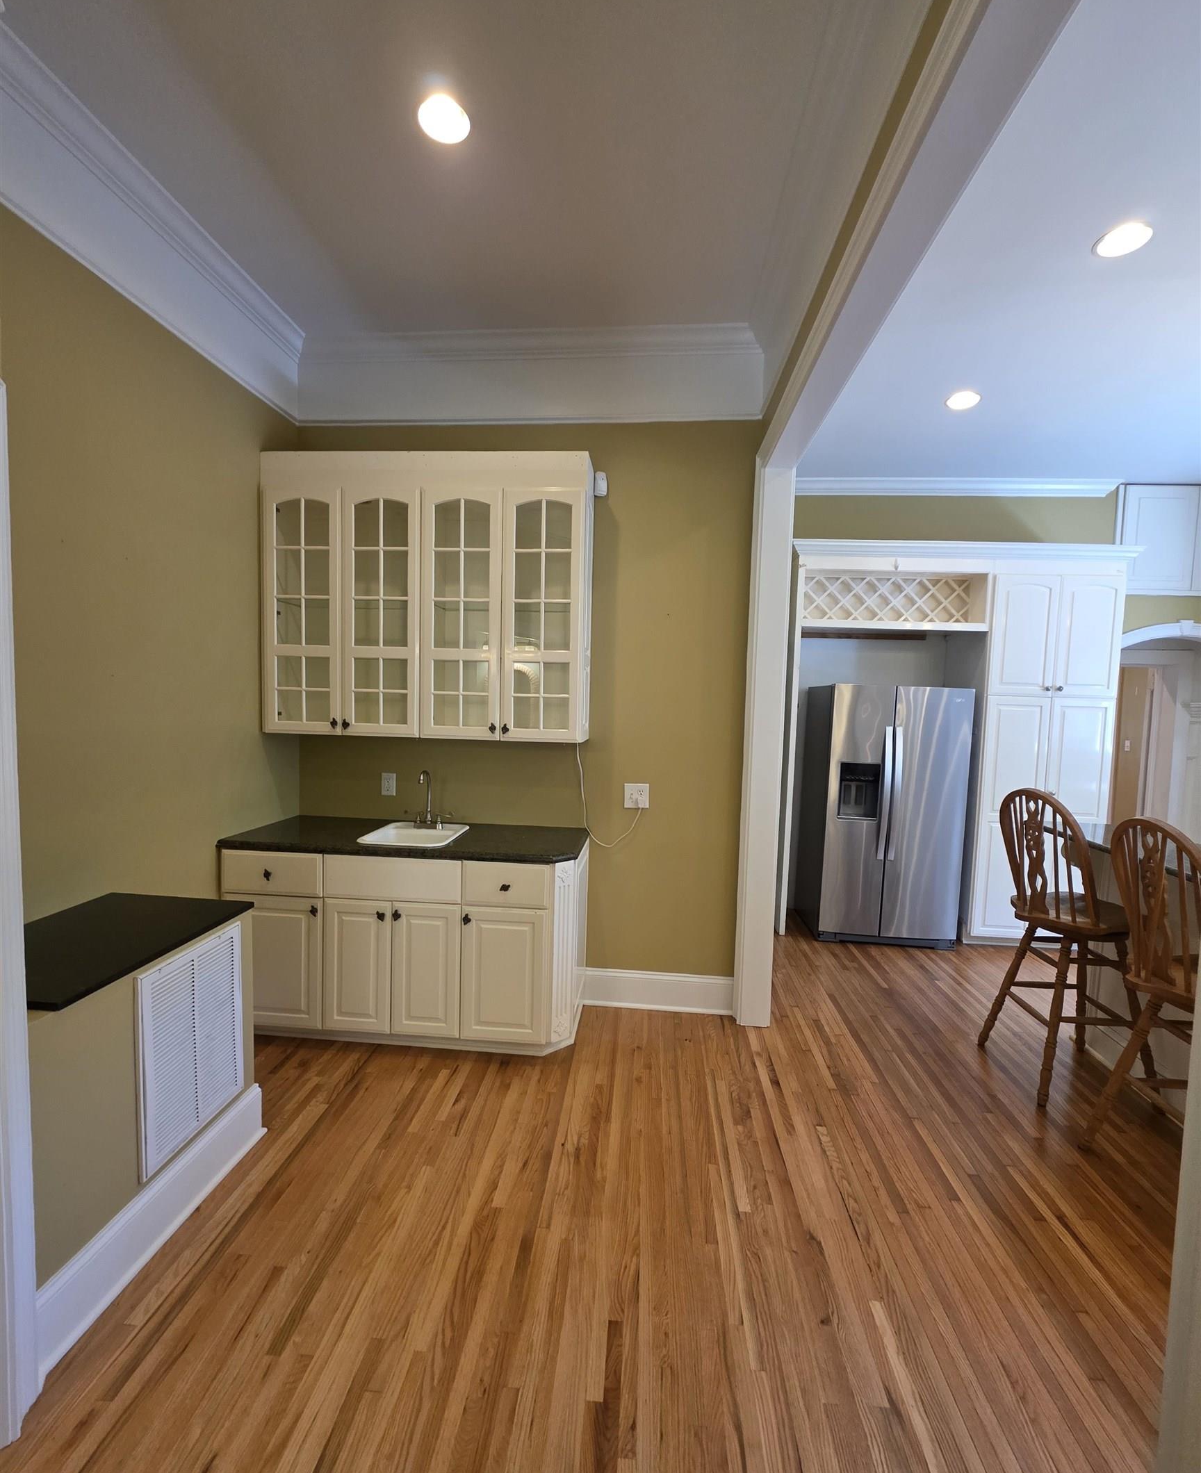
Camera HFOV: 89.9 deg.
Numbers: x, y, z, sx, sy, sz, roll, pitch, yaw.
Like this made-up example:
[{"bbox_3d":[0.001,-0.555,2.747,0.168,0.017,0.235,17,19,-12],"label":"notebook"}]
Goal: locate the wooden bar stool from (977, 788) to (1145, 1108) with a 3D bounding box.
[{"bbox_3d":[1.992,0.857,2.561,0.570,1.230,0.490,1,4,-13],"label":"wooden bar stool"}]

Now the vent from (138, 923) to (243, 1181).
[{"bbox_3d":[-1.231,0.924,1.831,0.020,0.577,0.401,2,4,5],"label":"vent"}]

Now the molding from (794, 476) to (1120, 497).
[{"bbox_3d":[2.591,-1.858,4.476,2.290,0.103,0.085,2,4,5],"label":"molding"}]

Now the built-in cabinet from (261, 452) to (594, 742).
[{"bbox_3d":[-0.817,-0.646,2.902,1.522,1.296,0.287,2,4,5],"label":"built-in cabinet"}]

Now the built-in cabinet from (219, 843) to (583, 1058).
[{"bbox_3d":[-0.864,0.933,2.864,1.541,0.875,0.575,2,4,5],"label":"built-in cabinet"}]

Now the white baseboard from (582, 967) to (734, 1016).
[{"bbox_3d":[0.294,1.294,3.062,0.762,0.193,0.029,2,4,5],"label":"white baseboard"}]

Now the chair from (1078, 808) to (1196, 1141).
[{"bbox_3d":[1.953,0.899,1.908,0.570,1.230,0.490,1,4,-5],"label":"chair"}]

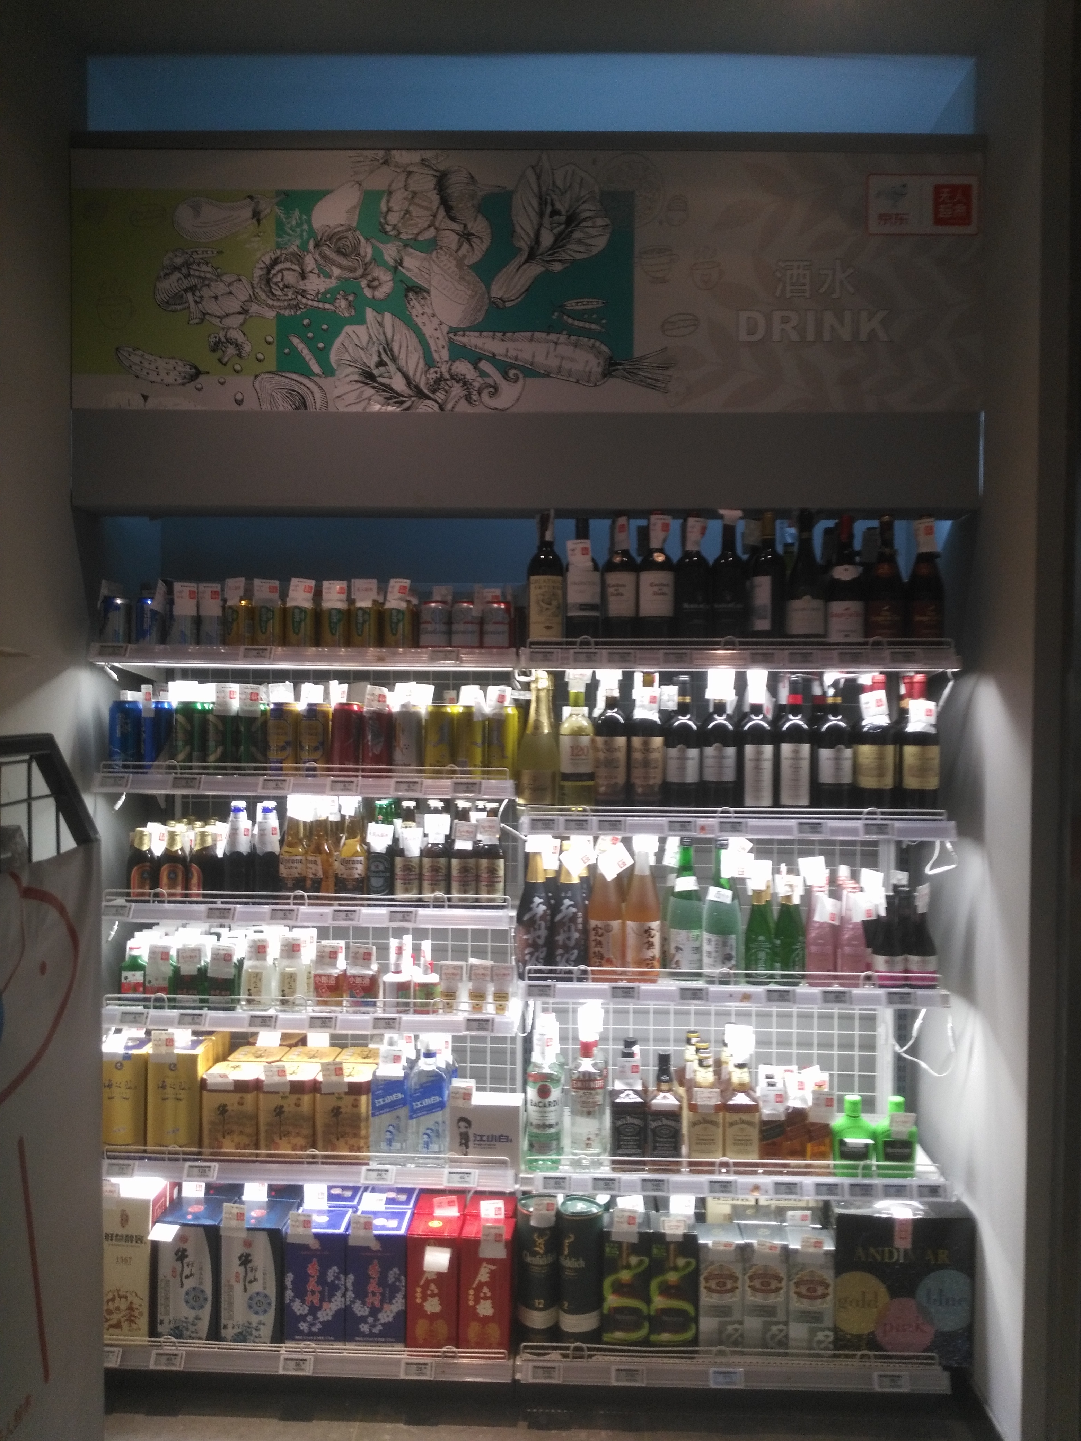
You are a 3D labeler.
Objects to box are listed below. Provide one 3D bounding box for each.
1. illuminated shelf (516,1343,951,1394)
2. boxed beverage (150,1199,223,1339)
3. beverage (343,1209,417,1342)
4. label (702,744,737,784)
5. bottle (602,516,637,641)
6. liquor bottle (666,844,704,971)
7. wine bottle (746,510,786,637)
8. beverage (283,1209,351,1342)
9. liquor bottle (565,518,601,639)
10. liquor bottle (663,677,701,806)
[{"bbox_3d":[0.415,1.364,2.670,0.915,0.082,0.420,1,1,1],"label":"illuminated shelf"},{"bbox_3d":[-0.748,1.202,2.553,0.133,0.258,0.137,1,1,2],"label":"boxed beverage"},{"bbox_3d":[-0.352,1.234,2.578,0.127,0.251,0.126,1,1,2],"label":"beverage"},{"bbox_3d":[0.385,0.092,2.506,0.073,0.084,0.026,0,2,3],"label":"label"},{"bbox_3d":[0.173,-0.300,2.525,0.077,0.295,0.077,1,1,1],"label":"bottle"},{"bbox_3d":[0.312,0.404,2.508,0.076,0.298,0.076,1,1,2],"label":"liquor bottle"},{"bbox_3d":[0.493,-0.299,2.519,0.075,0.302,0.075,1,2,2],"label":"wine bottle"},{"bbox_3d":[-0.481,1.223,2.563,0.134,0.252,0.118,1,2,2],"label":"beverage"},{"bbox_3d":[0.092,-0.288,2.501,0.074,0.289,0.074,1,1,2],"label":"liquor bottle"},{"bbox_3d":[0.302,0.054,2.478,0.075,0.298,0.075,1,1,2],"label":"liquor bottle"}]

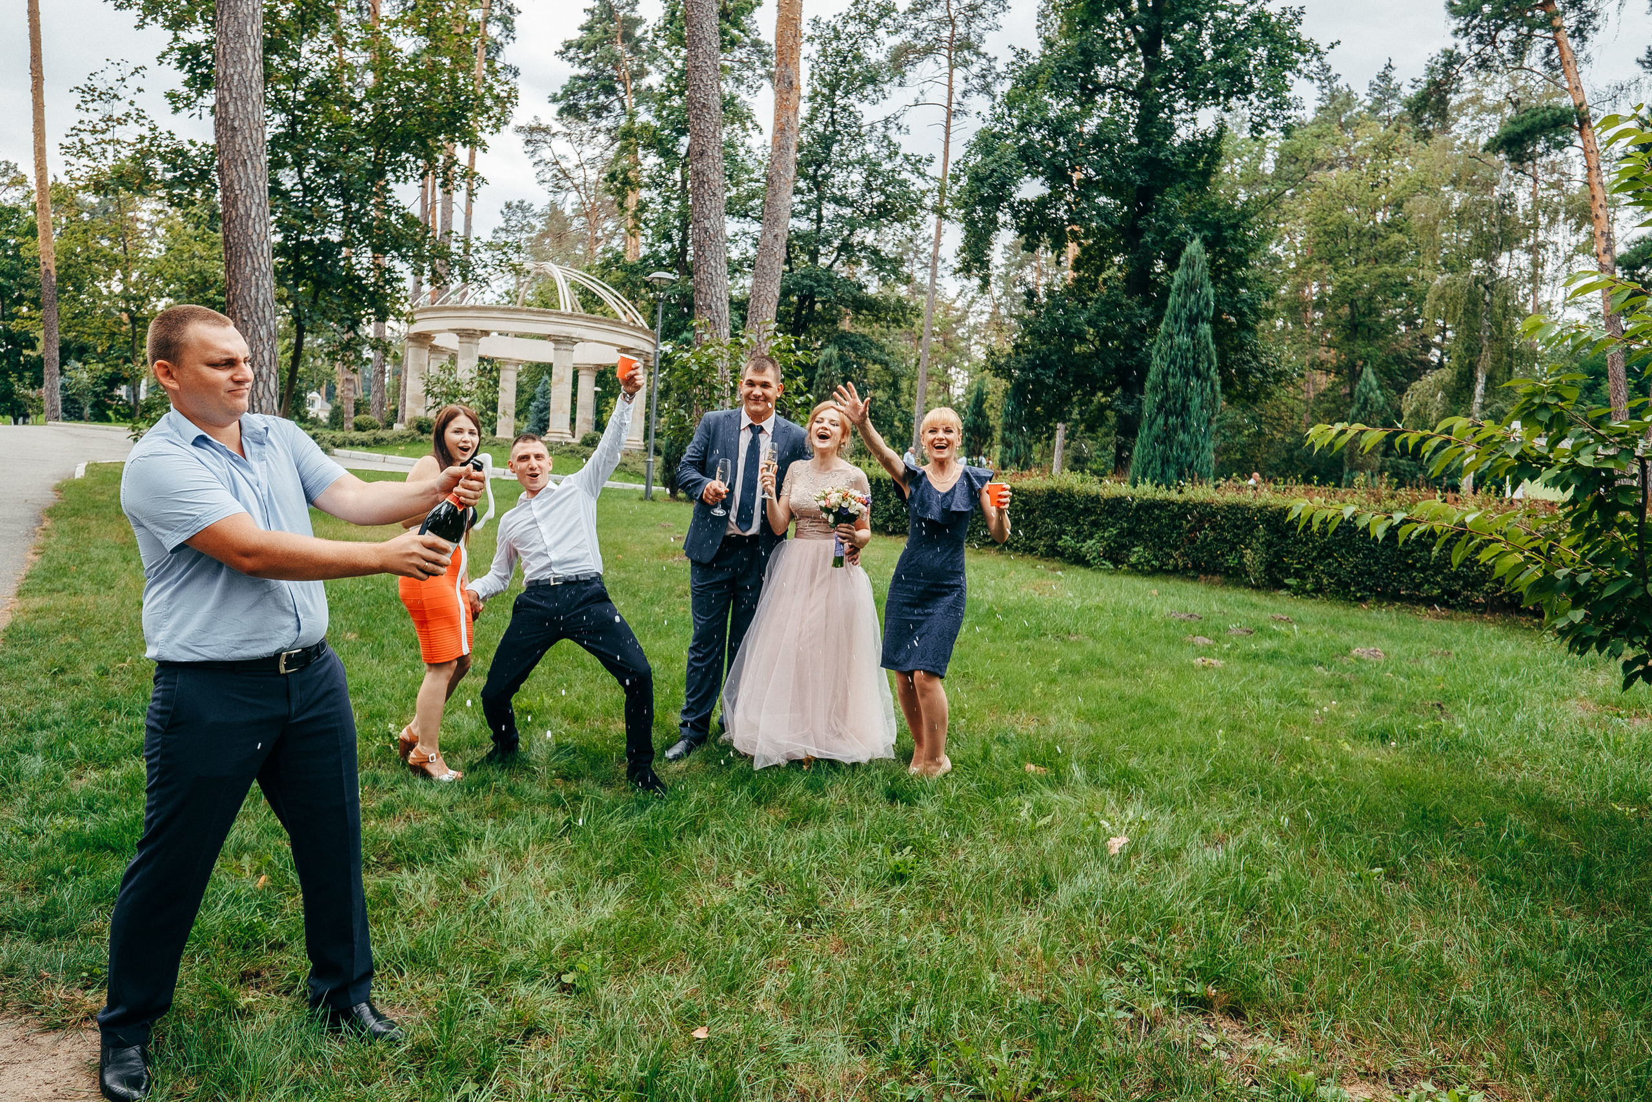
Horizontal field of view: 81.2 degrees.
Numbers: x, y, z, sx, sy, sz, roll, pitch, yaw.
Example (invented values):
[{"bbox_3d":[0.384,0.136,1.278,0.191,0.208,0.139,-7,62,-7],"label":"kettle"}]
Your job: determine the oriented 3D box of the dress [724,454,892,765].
[{"bbox_3d":[-0.065,0.235,4.647,0.820,1.390,0.760,3,6,2],"label":"dress"}]

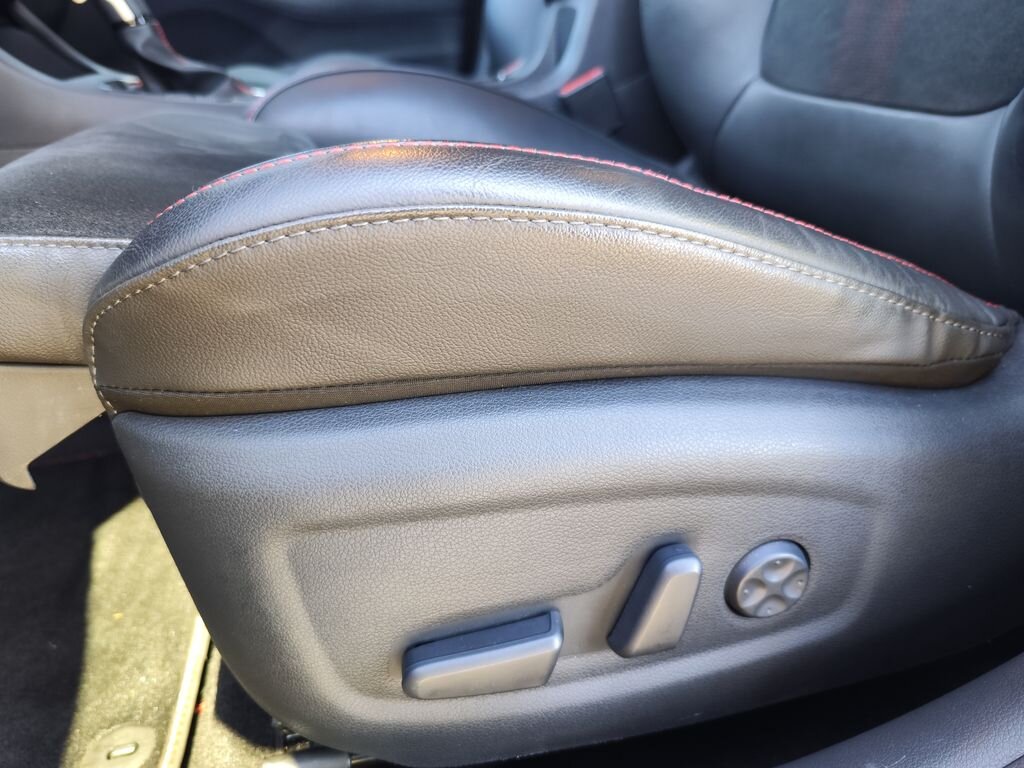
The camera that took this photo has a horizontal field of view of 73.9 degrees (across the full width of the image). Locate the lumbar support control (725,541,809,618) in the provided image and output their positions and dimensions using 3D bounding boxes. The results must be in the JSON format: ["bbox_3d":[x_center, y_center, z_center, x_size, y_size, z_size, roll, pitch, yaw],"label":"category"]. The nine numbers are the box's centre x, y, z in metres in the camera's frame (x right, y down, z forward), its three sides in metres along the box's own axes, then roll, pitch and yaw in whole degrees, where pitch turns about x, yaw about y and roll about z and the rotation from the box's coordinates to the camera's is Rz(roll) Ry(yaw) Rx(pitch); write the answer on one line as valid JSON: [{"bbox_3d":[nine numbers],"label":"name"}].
[{"bbox_3d":[0.137,0.105,0.361,0.044,0.044,0.012,-5,22,-10],"label":"lumbar support control"}]

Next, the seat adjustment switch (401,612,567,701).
[{"bbox_3d":[-0.014,0.134,0.333,0.078,0.030,0.018,-5,22,-10],"label":"seat adjustment switch"}]

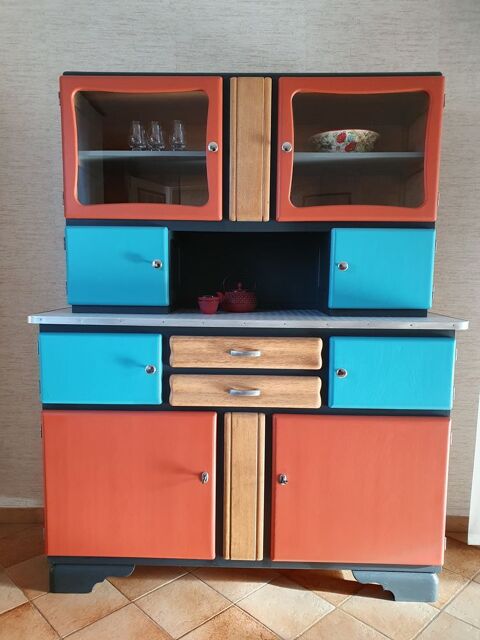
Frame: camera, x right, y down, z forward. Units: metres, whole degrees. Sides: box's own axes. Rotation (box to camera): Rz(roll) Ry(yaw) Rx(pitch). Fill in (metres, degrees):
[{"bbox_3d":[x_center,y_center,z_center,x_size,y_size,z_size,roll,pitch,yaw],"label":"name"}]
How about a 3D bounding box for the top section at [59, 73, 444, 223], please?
[{"bbox_3d":[0.032,-0.518,1.549,1.105,0.428,0.301,1,6,1],"label":"top section"}]

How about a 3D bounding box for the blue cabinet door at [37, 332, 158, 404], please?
[{"bbox_3d":[-0.401,0.142,1.405,0.354,0.206,0.022,1,6,1],"label":"blue cabinet door"}]

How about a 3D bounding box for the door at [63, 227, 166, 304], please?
[{"bbox_3d":[-0.365,-0.161,1.455,0.305,0.232,0.022,1,6,1],"label":"door"}]

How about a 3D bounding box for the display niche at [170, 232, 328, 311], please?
[{"bbox_3d":[0.029,-0.152,1.579,0.475,0.249,0.246,1,6,1],"label":"display niche"}]

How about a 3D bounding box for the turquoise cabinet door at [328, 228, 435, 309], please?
[{"bbox_3d":[0.422,-0.152,1.438,0.305,0.235,0.022,1,6,1],"label":"turquoise cabinet door"}]

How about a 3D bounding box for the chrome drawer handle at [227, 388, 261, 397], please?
[{"bbox_3d":[0.014,0.206,1.376,0.088,0.017,0.026,1,6,1],"label":"chrome drawer handle"}]

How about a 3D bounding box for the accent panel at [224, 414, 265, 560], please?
[{"bbox_3d":[0.014,0.496,1.433,0.117,0.454,0.024,1,6,1],"label":"accent panel"}]

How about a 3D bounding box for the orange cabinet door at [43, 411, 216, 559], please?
[{"bbox_3d":[-0.324,0.493,1.439,0.510,0.452,0.022,1,6,1],"label":"orange cabinet door"}]

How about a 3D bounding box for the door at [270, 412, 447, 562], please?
[{"bbox_3d":[0.352,0.502,1.425,0.511,0.451,0.022,1,6,1],"label":"door"}]

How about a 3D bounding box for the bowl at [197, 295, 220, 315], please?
[{"bbox_3d":[-0.094,-0.046,1.515,0.069,0.053,0.069,1,6,1],"label":"bowl"}]

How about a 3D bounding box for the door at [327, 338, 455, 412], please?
[{"bbox_3d":[0.435,0.153,1.387,0.356,0.207,0.022,1,6,1],"label":"door"}]

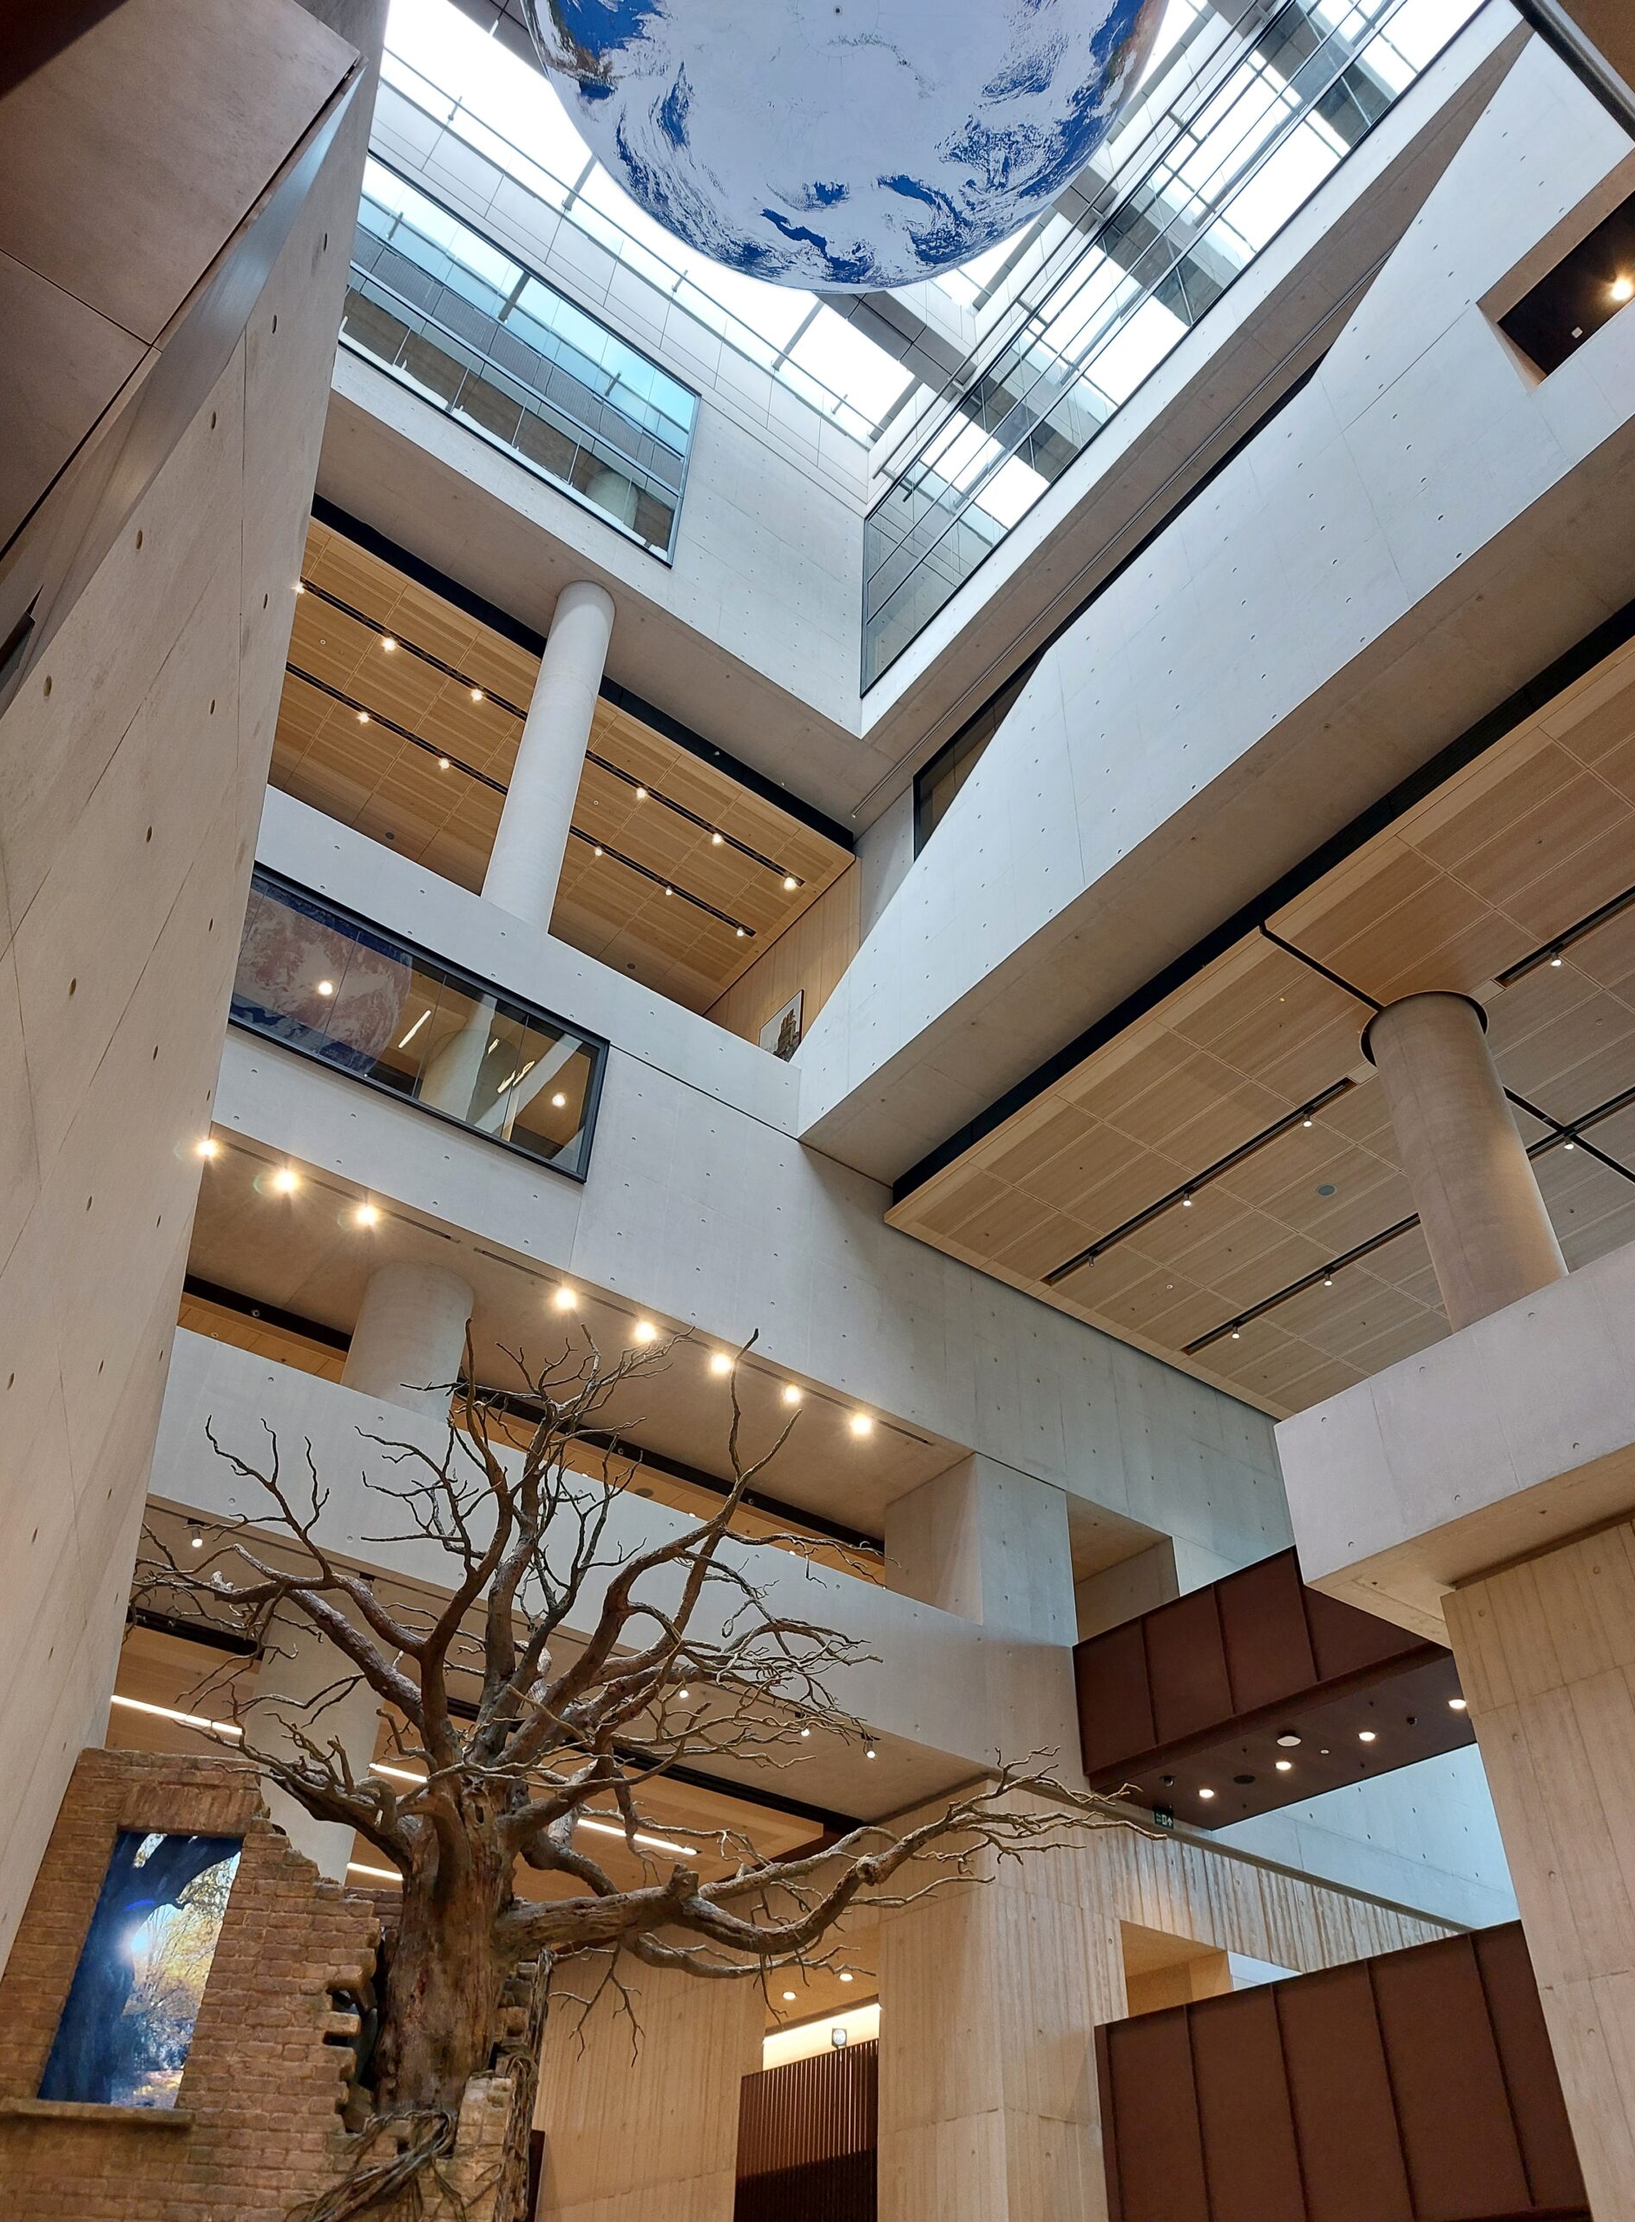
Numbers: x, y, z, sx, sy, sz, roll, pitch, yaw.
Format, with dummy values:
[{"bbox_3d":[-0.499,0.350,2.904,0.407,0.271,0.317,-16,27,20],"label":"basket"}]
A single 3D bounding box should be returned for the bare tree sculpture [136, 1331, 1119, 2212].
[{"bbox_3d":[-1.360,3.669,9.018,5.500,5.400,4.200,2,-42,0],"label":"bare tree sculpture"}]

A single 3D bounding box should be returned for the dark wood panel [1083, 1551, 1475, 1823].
[{"bbox_3d":[5.896,6.703,19.135,2.203,1.814,5.573,28,-48,-25],"label":"dark wood panel"}]

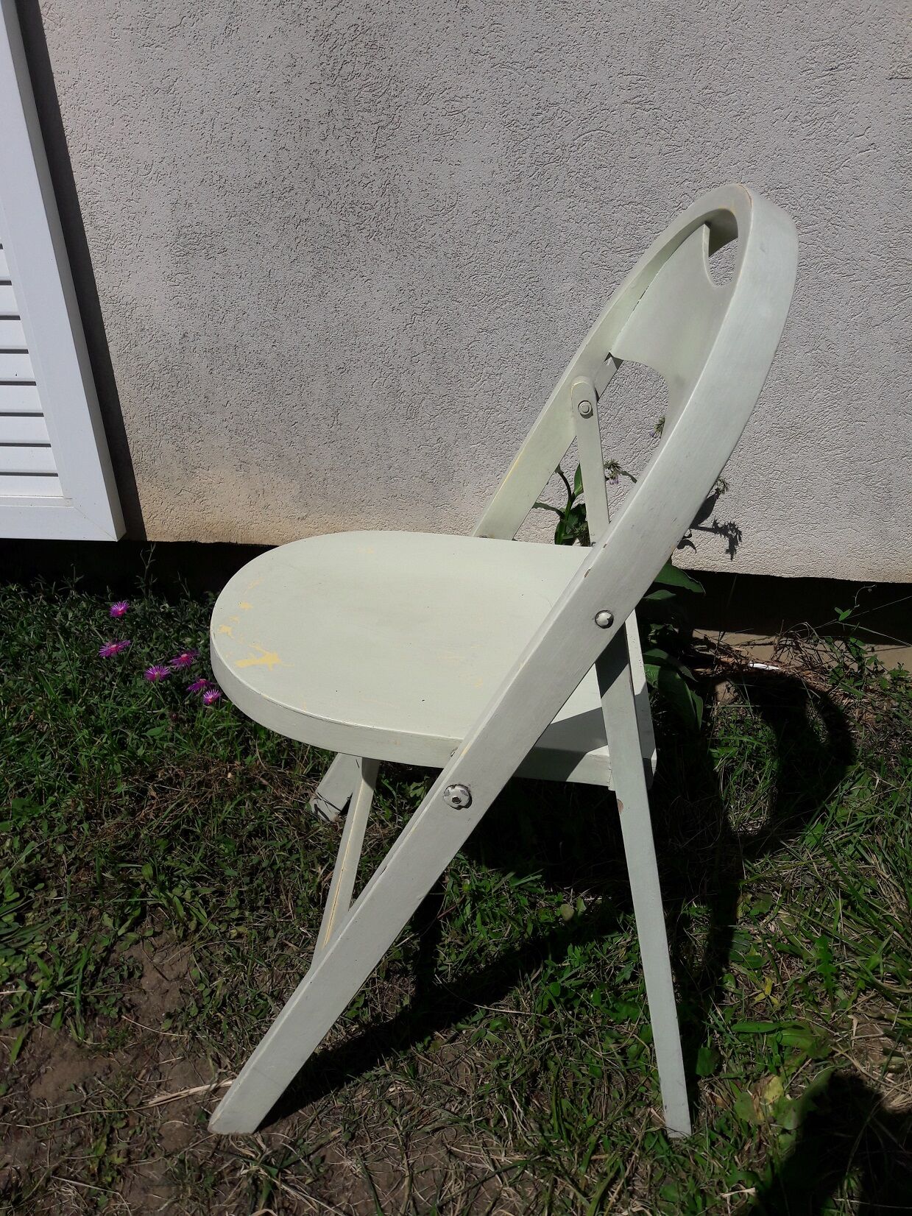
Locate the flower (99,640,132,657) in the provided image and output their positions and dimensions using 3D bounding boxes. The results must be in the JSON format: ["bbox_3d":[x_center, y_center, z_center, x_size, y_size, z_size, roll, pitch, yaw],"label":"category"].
[{"bbox_3d":[-0.531,0.063,1.530,0.048,0.019,0.048,-8,26,4],"label":"flower"}]

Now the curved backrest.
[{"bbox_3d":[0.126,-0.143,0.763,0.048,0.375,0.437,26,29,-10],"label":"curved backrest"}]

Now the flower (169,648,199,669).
[{"bbox_3d":[-0.415,0.077,1.500,0.045,0.020,0.045,-5,27,3],"label":"flower"}]

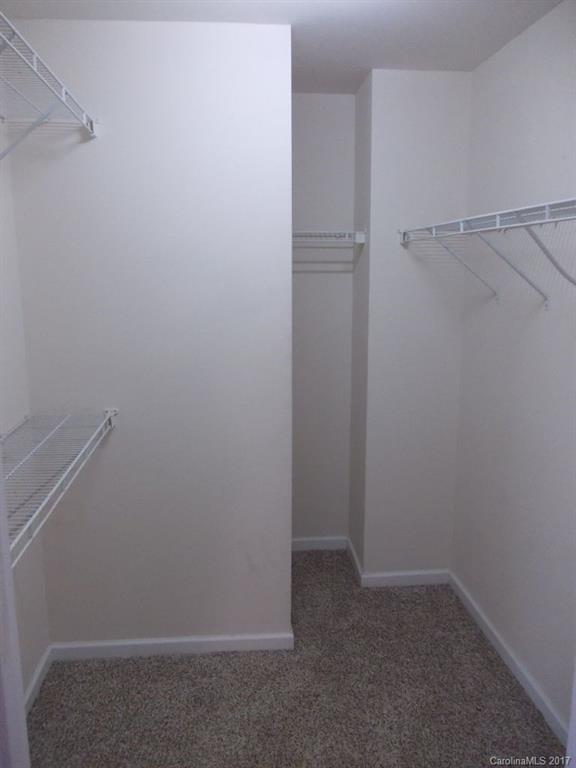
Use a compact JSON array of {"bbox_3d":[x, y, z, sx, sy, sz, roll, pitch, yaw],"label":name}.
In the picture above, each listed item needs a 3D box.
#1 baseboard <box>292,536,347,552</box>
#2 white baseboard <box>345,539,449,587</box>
[{"bbox_3d":[0.164,0.921,3.546,0.360,0.073,0.020,-1,11,-4],"label":"baseboard"},{"bbox_3d":[0.580,0.954,3.369,0.465,0.073,0.431,-1,11,-4],"label":"white baseboard"}]

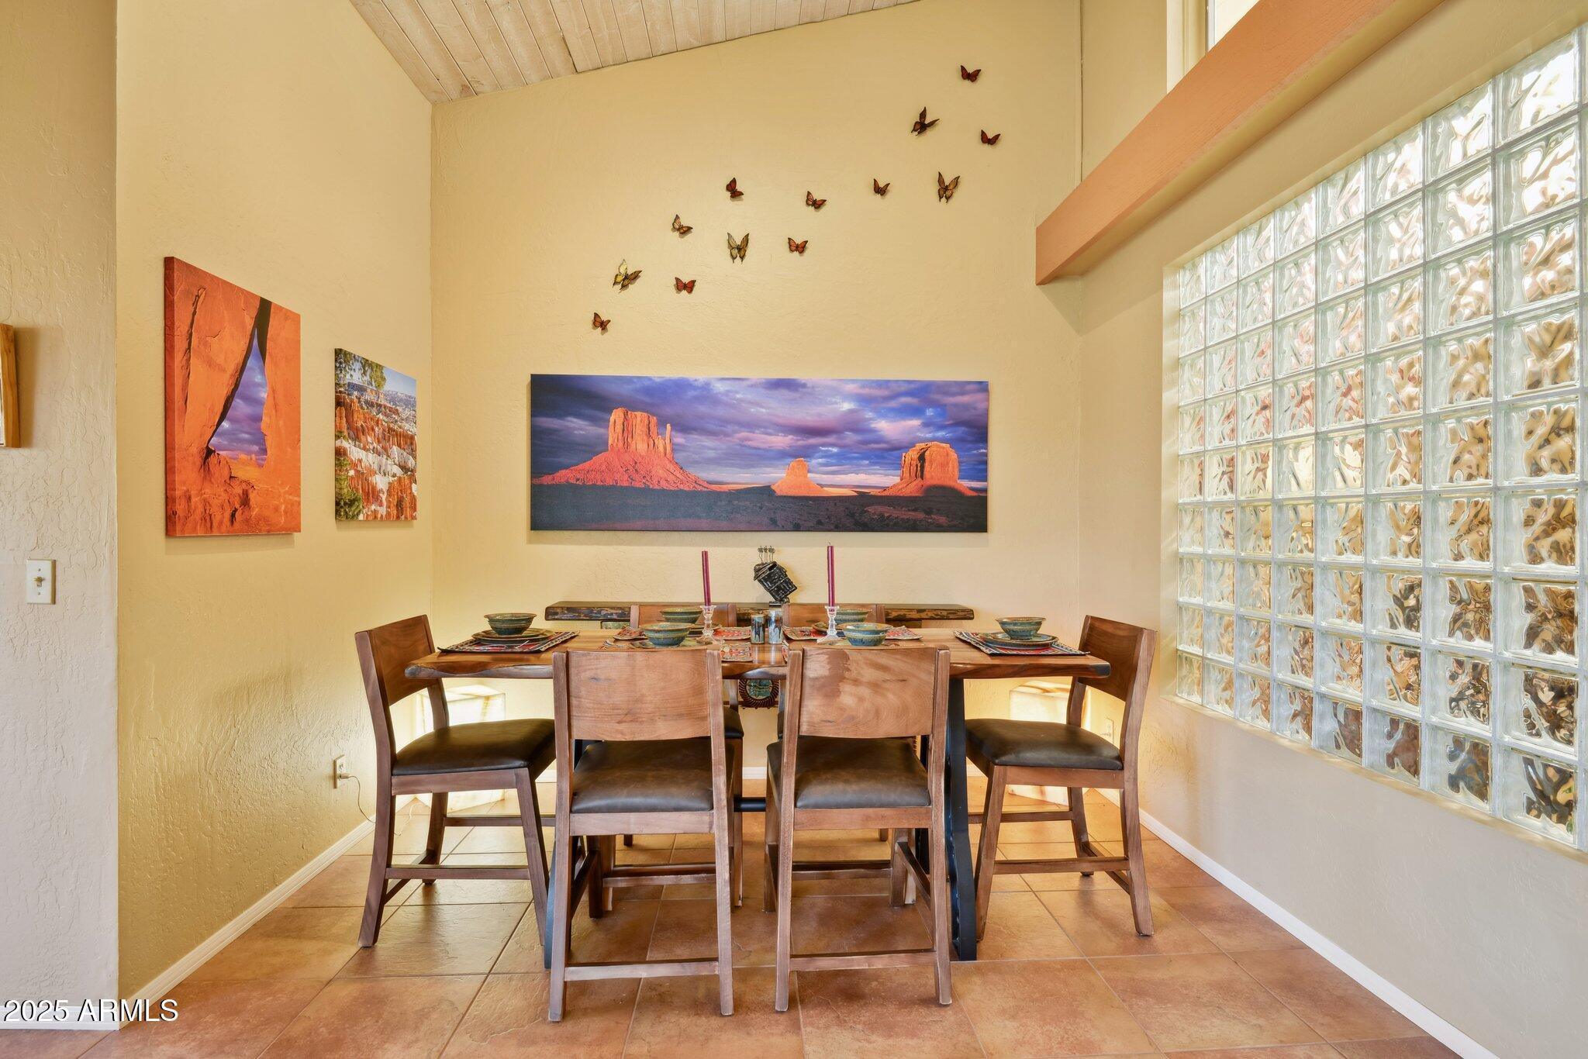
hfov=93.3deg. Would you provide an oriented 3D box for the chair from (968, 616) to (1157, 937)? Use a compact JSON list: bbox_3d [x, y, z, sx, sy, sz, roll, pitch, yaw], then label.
[{"bbox_3d":[0.875,0.839,2.683,0.600,1.000,0.490,0,0,-3],"label":"chair"}]

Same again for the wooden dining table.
[{"bbox_3d":[-0.094,0.871,2.632,2.090,0.930,0.800,0,0,-3],"label":"wooden dining table"}]

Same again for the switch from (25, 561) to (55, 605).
[{"bbox_3d":[-1.977,0.138,1.967,0.072,0.117,0.016,0,0,-3],"label":"switch"}]

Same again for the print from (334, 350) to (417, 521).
[{"bbox_3d":[-1.840,-0.382,3.334,0.028,0.680,0.680,0,0,-3],"label":"print"}]

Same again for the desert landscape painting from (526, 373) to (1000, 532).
[{"bbox_3d":[-0.160,-0.391,3.981,2.411,0.816,0.036,0,0,-3],"label":"desert landscape painting"}]

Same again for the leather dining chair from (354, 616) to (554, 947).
[{"bbox_3d":[-1.120,0.831,2.629,0.600,1.000,0.490,0,0,-3],"label":"leather dining chair"}]

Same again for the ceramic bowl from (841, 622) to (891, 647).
[{"bbox_3d":[0.240,0.349,2.497,0.168,0.063,0.168,0,0,0],"label":"ceramic bowl"}]

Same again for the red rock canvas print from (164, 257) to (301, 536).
[{"bbox_3d":[-1.786,-0.379,2.422,0.031,0.788,0.591,0,0,-3],"label":"red rock canvas print"}]

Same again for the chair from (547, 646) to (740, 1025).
[{"bbox_3d":[-0.427,0.834,2.338,0.490,1.000,0.600,0,0,-3],"label":"chair"}]

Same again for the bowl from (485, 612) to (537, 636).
[{"bbox_3d":[-0.993,0.330,2.627,0.180,0.065,0.180,0,0,-3],"label":"bowl"}]

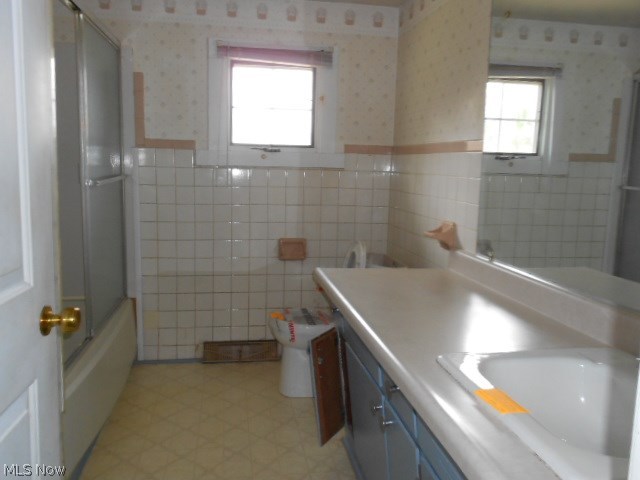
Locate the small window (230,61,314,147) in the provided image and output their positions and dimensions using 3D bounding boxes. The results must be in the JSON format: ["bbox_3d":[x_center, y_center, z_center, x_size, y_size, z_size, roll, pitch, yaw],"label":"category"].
[{"bbox_3d":[-0.280,-0.794,3.178,0.497,0.476,0.069,0,8,-10],"label":"small window"}]

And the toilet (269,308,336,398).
[{"bbox_3d":[0.093,0.427,2.980,0.758,0.788,0.414,0,8,-10],"label":"toilet"}]

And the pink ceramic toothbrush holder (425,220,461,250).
[{"bbox_3d":[0.536,-0.027,2.450,0.108,0.135,0.148,0,8,-10],"label":"pink ceramic toothbrush holder"}]

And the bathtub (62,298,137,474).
[{"bbox_3d":[-1.351,0.657,2.409,0.744,0.409,1.527,0,8,-10],"label":"bathtub"}]

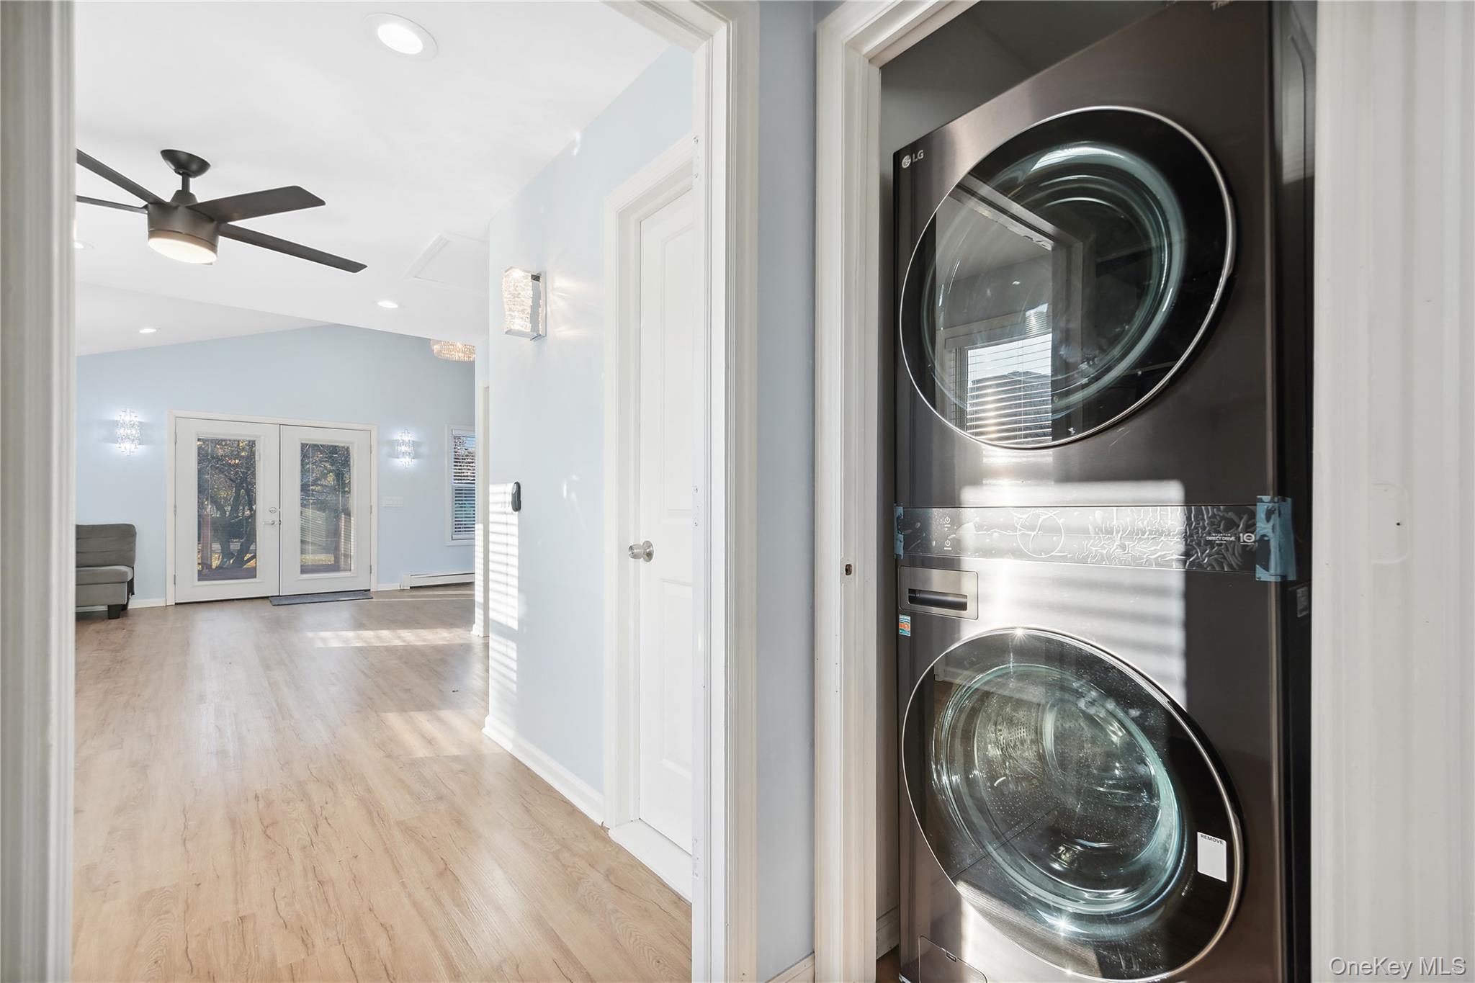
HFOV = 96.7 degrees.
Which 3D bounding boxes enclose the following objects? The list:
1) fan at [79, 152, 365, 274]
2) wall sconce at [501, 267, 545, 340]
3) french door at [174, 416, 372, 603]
[{"bbox_3d":[-2.175,-1.120,2.580,1.280,0.370,1.300,0,-1,15],"label":"fan"},{"bbox_3d":[-0.848,-0.742,2.603,0.135,0.240,0.120,1,-1,-40],"label":"wall sconce"},{"bbox_3d":[-5.380,0.217,7.700,1.860,2.030,0.060,1,-1,-39],"label":"french door"}]

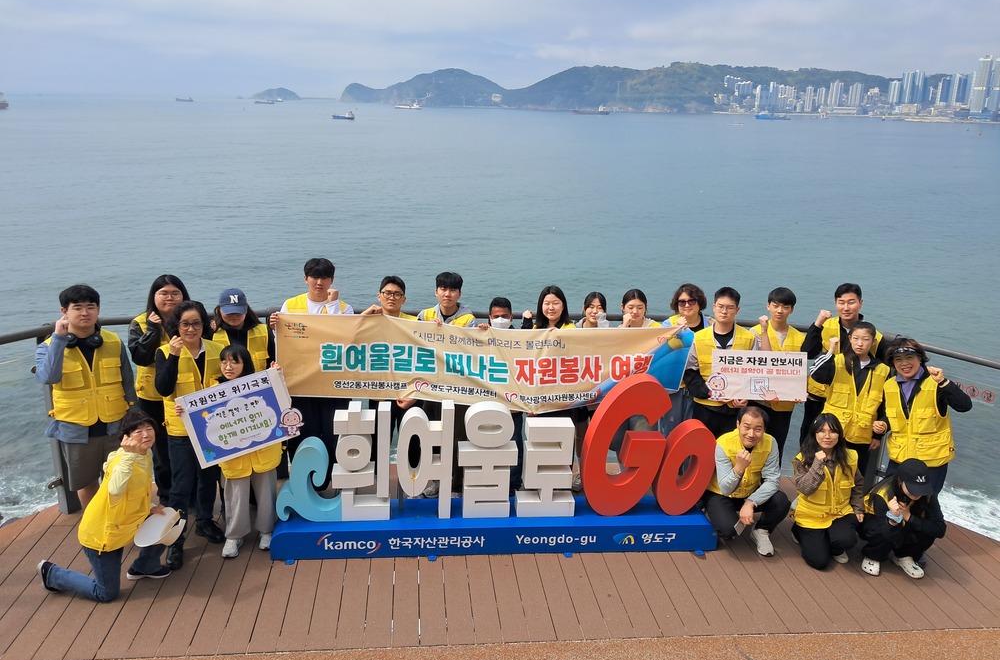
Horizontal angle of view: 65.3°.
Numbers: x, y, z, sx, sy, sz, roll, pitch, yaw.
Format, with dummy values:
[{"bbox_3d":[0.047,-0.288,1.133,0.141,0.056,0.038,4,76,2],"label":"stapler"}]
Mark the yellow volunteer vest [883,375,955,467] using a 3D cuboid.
[{"bbox_3d":[2.755,0.581,5.116,0.430,0.580,0.280,15,22,40],"label":"yellow volunteer vest"}]

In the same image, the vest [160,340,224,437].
[{"bbox_3d":[-1.819,0.355,4.660,0.440,0.575,0.280,-9,19,-29],"label":"vest"}]

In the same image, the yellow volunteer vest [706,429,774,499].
[{"bbox_3d":[1.646,0.886,5.336,0.440,0.530,0.300,7,29,6],"label":"yellow volunteer vest"}]

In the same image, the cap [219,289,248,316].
[{"bbox_3d":[-1.698,-0.178,4.970,0.180,0.140,0.260,-5,31,-17],"label":"cap"}]

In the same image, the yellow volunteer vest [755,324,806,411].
[{"bbox_3d":[1.970,0.246,5.489,0.420,0.600,0.260,6,17,16],"label":"yellow volunteer vest"}]

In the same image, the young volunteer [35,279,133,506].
[{"bbox_3d":[-2.488,0.547,4.691,0.570,1.690,0.400,-10,19,-31],"label":"young volunteer"}]

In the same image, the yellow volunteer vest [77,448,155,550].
[{"bbox_3d":[-2.145,0.949,4.340,0.320,0.550,0.430,22,23,19],"label":"yellow volunteer vest"}]

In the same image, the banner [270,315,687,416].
[{"bbox_3d":[-0.068,0.269,5.495,2.928,0.680,0.140,2,16,-9],"label":"banner"}]

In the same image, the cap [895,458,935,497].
[{"bbox_3d":[2.634,0.936,4.950,0.180,0.150,0.260,-1,44,-4],"label":"cap"}]

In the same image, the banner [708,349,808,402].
[{"bbox_3d":[1.683,0.299,5.070,0.630,0.325,0.020,1,2,0],"label":"banner"}]

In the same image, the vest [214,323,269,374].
[{"bbox_3d":[-1.788,0.230,5.395,0.420,0.580,0.260,-2,17,-10],"label":"vest"}]

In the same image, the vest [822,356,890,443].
[{"bbox_3d":[2.361,0.444,5.181,0.410,0.580,0.270,7,18,19],"label":"vest"}]

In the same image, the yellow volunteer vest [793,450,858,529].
[{"bbox_3d":[2.138,1.018,5.112,0.420,0.540,0.280,3,21,8],"label":"yellow volunteer vest"}]

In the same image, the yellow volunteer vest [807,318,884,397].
[{"bbox_3d":[2.440,0.191,5.471,0.460,0.580,0.270,7,18,21],"label":"yellow volunteer vest"}]

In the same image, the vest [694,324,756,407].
[{"bbox_3d":[1.561,0.246,5.400,0.440,0.560,0.270,5,17,13],"label":"vest"}]

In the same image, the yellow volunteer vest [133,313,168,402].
[{"bbox_3d":[-2.161,0.180,5.100,0.440,0.560,0.270,-7,18,-24],"label":"yellow volunteer vest"}]

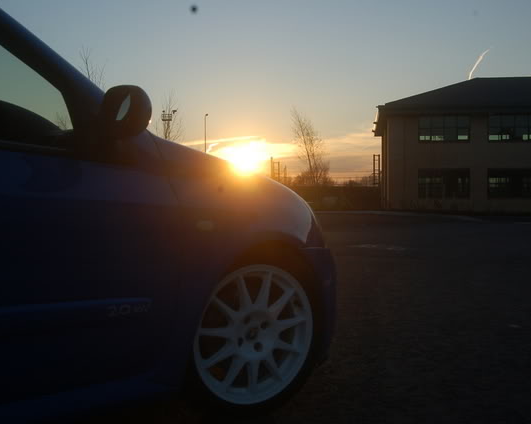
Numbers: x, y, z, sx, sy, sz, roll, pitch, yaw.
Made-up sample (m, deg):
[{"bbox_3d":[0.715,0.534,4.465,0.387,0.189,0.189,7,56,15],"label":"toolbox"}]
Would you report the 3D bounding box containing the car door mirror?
[{"bbox_3d":[-0.361,-0.264,1.673,0.120,0.138,0.200,-1,1,-33],"label":"car door mirror"}]

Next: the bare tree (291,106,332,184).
[{"bbox_3d":[3.527,-4.467,50.000,3.100,7.700,3.000,0,1,0],"label":"bare tree"}]

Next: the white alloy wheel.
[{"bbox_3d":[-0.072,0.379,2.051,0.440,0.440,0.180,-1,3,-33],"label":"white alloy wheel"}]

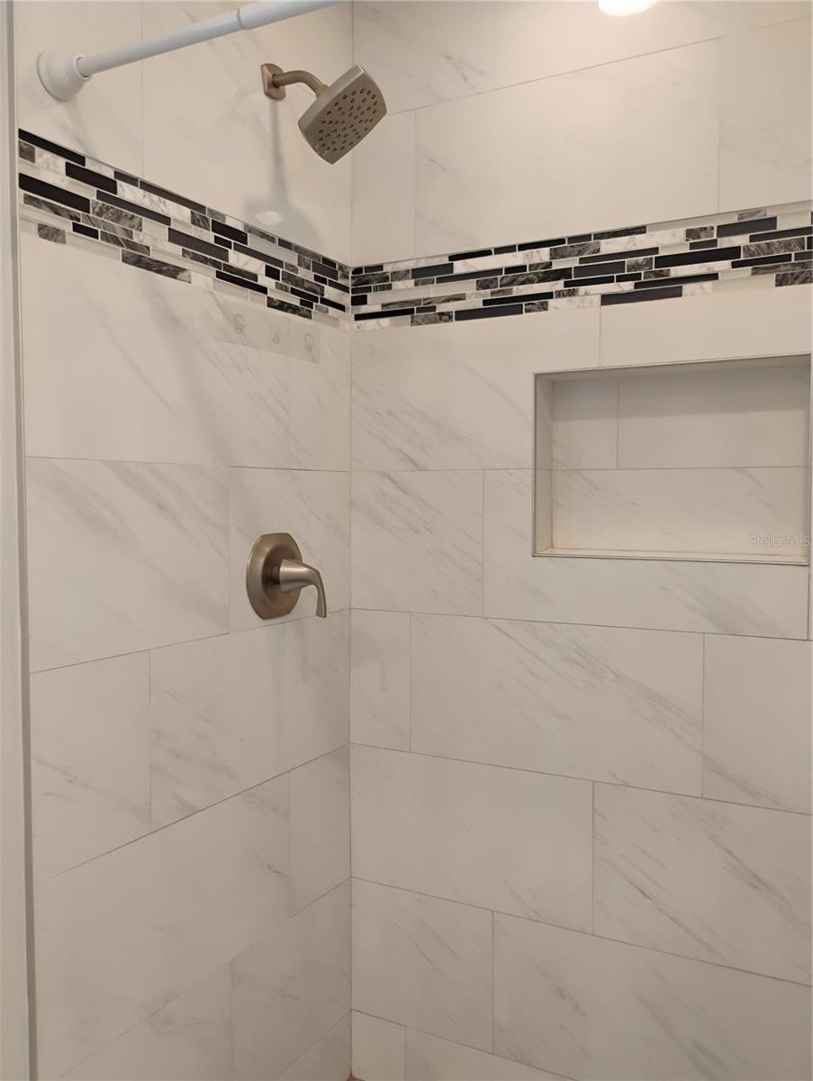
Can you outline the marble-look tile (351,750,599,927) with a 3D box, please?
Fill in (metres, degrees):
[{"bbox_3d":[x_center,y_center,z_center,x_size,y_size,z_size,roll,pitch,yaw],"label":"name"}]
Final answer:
[{"bbox_3d":[0.124,0.616,1.853,0.557,0.303,0.012,1,3,28],"label":"marble-look tile"}]

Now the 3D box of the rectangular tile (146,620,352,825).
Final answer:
[{"bbox_3d":[-0.280,0.320,1.716,0.012,0.305,0.612,1,3,29],"label":"rectangular tile"}]

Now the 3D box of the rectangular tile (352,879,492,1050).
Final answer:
[{"bbox_3d":[0.031,0.919,1.917,0.347,0.303,0.012,1,3,28],"label":"rectangular tile"}]

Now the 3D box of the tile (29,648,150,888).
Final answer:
[{"bbox_3d":[-0.484,0.336,1.349,0.012,0.305,0.226,1,3,29],"label":"tile"}]

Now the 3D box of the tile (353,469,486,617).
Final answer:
[{"bbox_3d":[0.019,0.005,1.894,0.327,0.305,0.012,1,3,29],"label":"tile"}]

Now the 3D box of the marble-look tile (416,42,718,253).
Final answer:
[{"bbox_3d":[0.290,-0.743,1.702,0.608,0.305,0.012,1,3,28],"label":"marble-look tile"}]

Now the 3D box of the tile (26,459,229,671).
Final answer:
[{"bbox_3d":[-0.428,0.025,1.407,0.012,0.303,0.426,1,3,28],"label":"tile"}]

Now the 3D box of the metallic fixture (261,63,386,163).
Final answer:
[{"bbox_3d":[-0.156,-0.793,1.597,0.248,0.190,0.167,1,3,28],"label":"metallic fixture"}]

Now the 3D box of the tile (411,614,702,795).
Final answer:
[{"bbox_3d":[0.280,0.316,1.755,0.608,0.303,0.012,1,3,28],"label":"tile"}]

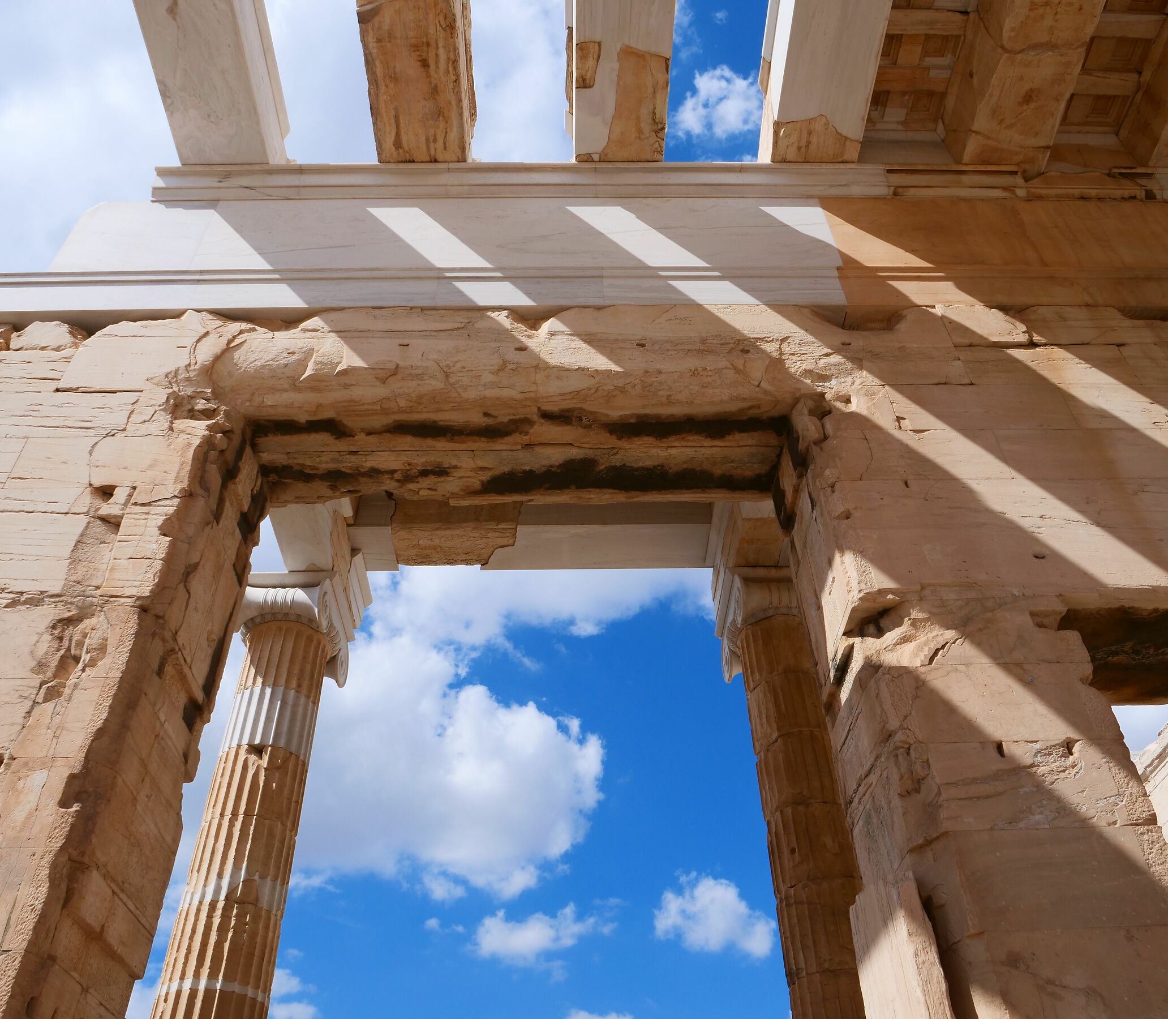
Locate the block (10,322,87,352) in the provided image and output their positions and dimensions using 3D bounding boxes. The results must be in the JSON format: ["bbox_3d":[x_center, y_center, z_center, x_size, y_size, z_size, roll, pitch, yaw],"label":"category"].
[{"bbox_3d":[-4.675,-1.373,8.377,0.580,0.450,0.400,-1,-44,-2],"label":"block"}]

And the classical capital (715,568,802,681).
[{"bbox_3d":[2.191,1.326,10.797,1.140,0.700,1.500,-1,-44,-2],"label":"classical capital"}]

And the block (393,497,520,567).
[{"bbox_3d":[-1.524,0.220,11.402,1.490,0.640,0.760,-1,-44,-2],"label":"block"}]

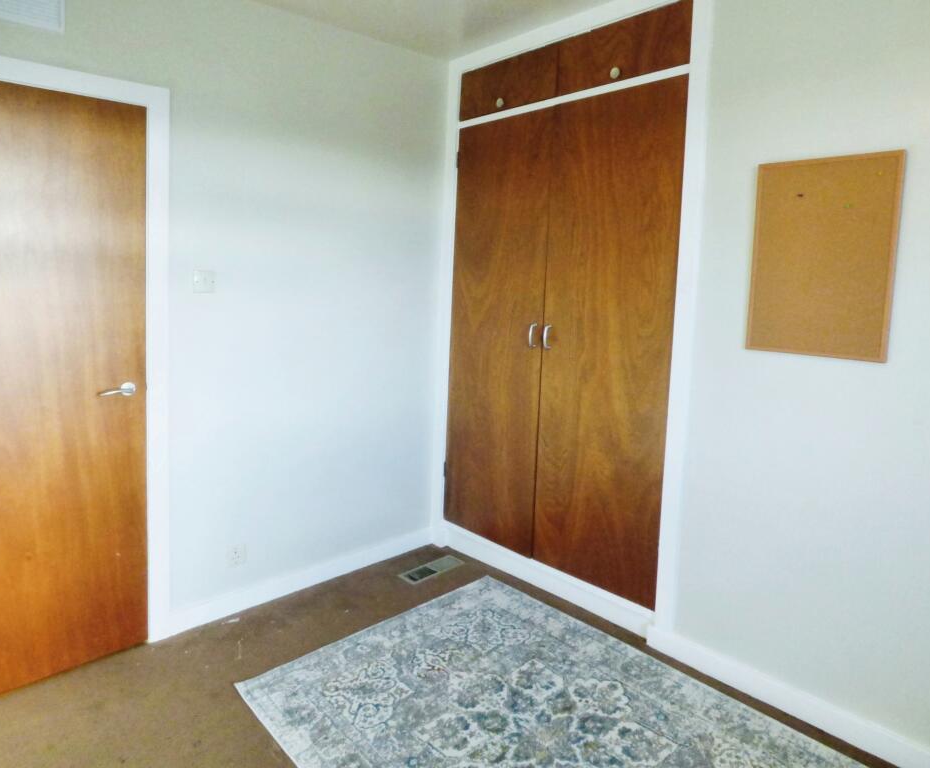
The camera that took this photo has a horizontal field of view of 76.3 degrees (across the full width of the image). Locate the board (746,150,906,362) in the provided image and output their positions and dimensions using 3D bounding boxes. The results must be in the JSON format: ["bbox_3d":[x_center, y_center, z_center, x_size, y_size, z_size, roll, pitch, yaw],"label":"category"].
[{"bbox_3d":[1.099,-0.389,1.834,0.396,0.603,0.018,9,8,44],"label":"board"}]

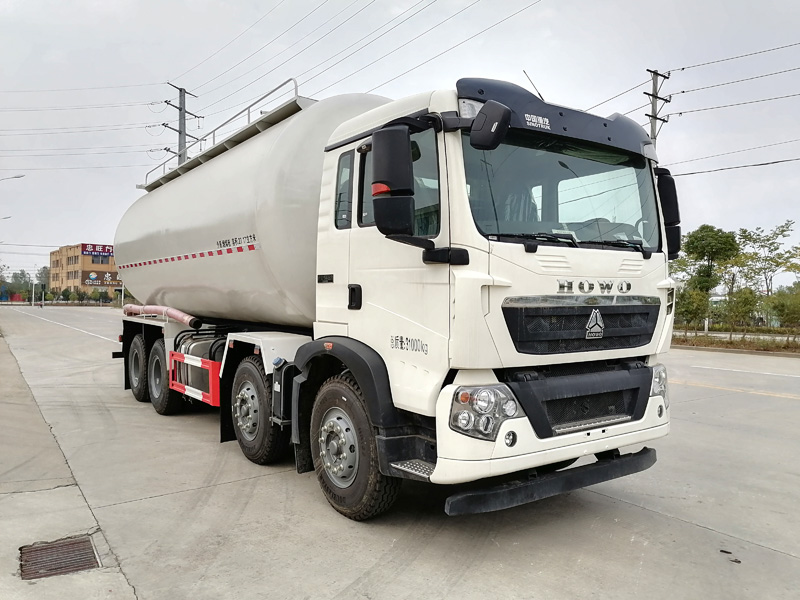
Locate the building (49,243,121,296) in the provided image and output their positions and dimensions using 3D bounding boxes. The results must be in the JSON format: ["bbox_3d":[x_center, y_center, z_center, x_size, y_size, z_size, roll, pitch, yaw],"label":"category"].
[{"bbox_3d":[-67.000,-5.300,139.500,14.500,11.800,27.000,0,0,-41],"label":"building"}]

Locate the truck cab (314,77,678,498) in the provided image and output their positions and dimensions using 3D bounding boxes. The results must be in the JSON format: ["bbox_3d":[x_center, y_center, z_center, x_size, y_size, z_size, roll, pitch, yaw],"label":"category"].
[{"bbox_3d":[0.840,-0.120,4.840,2.500,2.450,1.930,0,0,-35],"label":"truck cab"}]

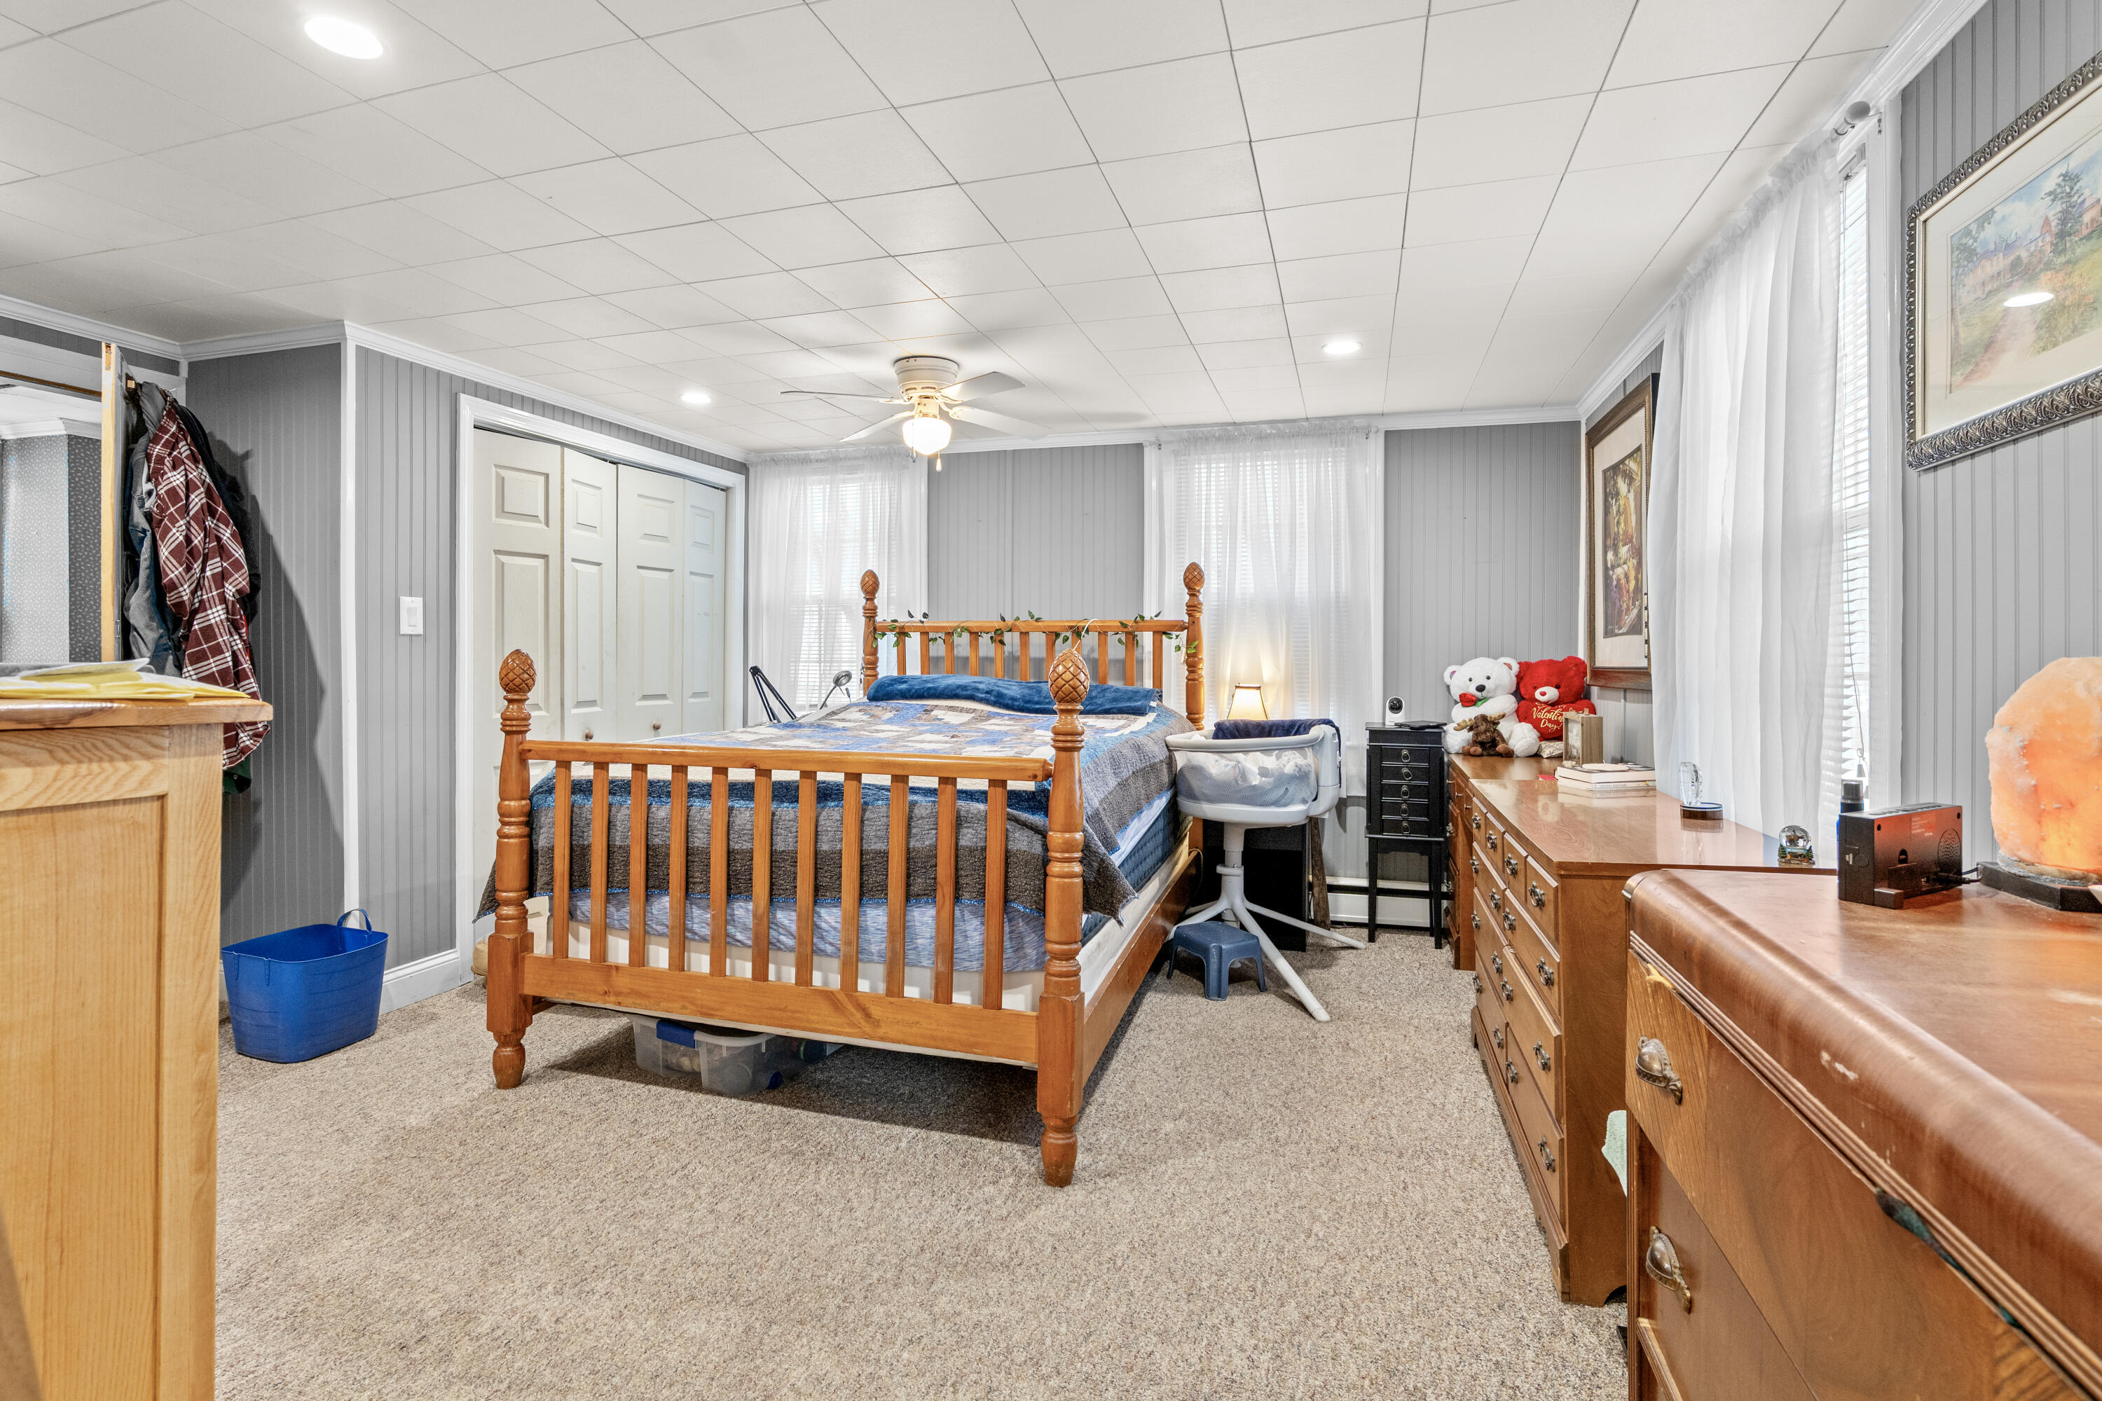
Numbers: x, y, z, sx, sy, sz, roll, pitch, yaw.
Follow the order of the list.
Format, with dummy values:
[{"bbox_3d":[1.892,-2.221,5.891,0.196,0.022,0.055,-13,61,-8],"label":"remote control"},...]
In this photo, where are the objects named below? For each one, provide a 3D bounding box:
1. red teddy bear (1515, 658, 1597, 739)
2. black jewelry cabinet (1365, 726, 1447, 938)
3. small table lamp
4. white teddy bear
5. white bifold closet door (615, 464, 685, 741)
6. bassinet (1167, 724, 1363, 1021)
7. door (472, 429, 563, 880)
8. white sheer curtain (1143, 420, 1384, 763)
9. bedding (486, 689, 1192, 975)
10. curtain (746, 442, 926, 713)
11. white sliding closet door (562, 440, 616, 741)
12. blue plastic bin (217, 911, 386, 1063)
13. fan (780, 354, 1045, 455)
[{"bbox_3d":[2.000,0.006,3.700,0.310,0.350,0.260,1,2,31],"label":"red teddy bear"},{"bbox_3d":[1.425,0.532,3.773,0.291,0.858,0.224,1,3,16],"label":"black jewelry cabinet"},{"bbox_3d":[0.821,0.104,3.890,0.177,0.364,0.177,1,3,16],"label":"small table lamp"},{"bbox_3d":[1.759,0.020,3.740,0.370,0.385,0.290,1,2,24],"label":"white teddy bear"},{"bbox_3d":[-1.775,-0.022,4.130,0.040,1.930,0.370,1,2,22],"label":"white bifold closet door"},{"bbox_3d":[0.729,0.546,3.530,0.790,0.900,0.870,1,2,24],"label":"bassinet"},{"bbox_3d":[-1.988,-0.010,3.505,0.042,1.940,0.354,1,3,25],"label":"door"},{"bbox_3d":[0.921,-0.408,4.093,0.981,1.596,0.094,1,3,15],"label":"white sheer curtain"},{"bbox_3d":[-0.486,0.319,3.189,1.820,0.572,1.758,1,3,17],"label":"bedding"},{"bbox_3d":[-1.040,-0.488,4.550,0.950,1.520,0.100,0,2,14],"label":"curtain"},{"bbox_3d":[-1.885,-0.028,3.830,0.042,1.940,0.350,1,2,9],"label":"white sliding closet door"},{"bbox_3d":[-2.194,0.834,2.766,0.322,0.359,0.296,1,3,20],"label":"blue plastic bin"},{"bbox_3d":[-0.457,-1.075,3.460,0.980,0.340,0.980,1,2,17],"label":"fan"}]

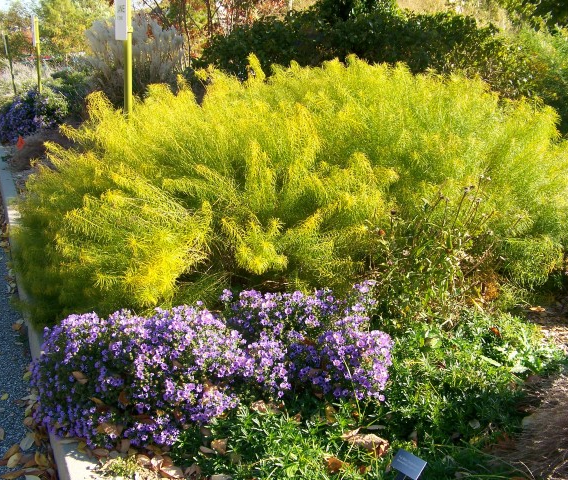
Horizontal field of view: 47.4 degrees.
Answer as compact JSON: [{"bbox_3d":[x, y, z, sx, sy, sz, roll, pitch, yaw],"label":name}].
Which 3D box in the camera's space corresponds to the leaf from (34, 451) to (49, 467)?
[{"bbox_3d":[-0.967,0.872,2.579,0.047,0.020,0.070,-10,18,-33],"label":"leaf"}]

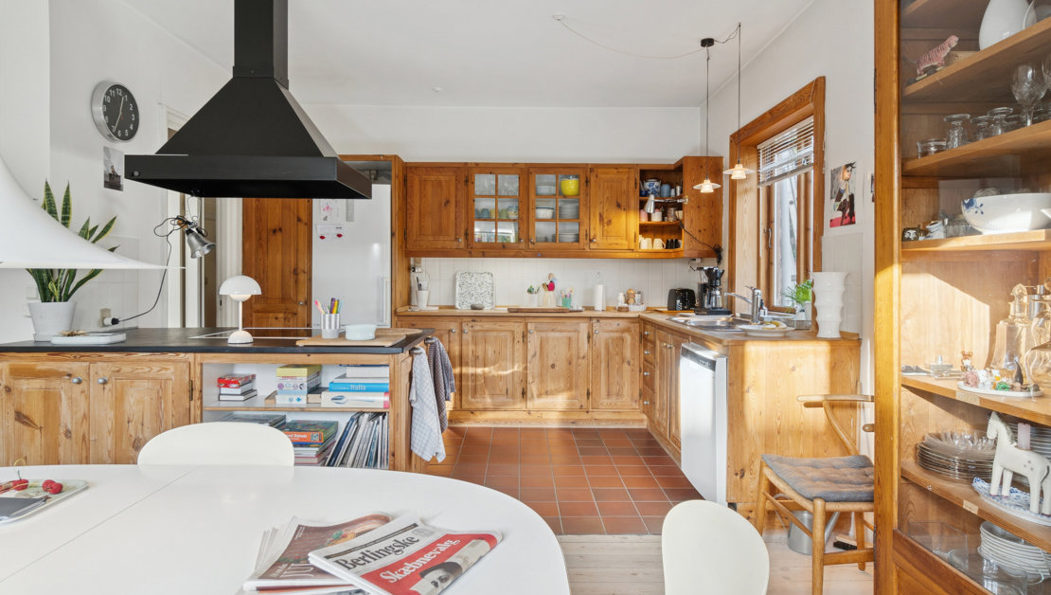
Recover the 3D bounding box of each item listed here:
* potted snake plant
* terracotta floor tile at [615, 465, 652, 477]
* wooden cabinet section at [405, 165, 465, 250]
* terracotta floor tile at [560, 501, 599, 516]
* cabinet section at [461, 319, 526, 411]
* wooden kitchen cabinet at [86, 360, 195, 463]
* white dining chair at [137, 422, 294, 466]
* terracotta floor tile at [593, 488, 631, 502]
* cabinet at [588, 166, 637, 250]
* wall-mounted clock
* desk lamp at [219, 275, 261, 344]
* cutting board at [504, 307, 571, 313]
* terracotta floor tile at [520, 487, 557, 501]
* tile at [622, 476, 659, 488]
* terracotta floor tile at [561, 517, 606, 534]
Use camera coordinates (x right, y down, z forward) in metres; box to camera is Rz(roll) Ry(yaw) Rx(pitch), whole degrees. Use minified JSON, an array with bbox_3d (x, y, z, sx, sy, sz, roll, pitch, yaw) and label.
[{"bbox_3d":[-2.128,-0.171,2.600,0.360,0.710,0.300,0,3,-1],"label":"potted snake plant"},{"bbox_3d":[0.670,1.074,3.441,0.198,0.012,0.190,0,3,-1],"label":"terracotta floor tile"},{"bbox_3d":[-0.746,-0.745,4.740,0.485,0.690,0.320,0,2,0],"label":"wooden cabinet section"},{"bbox_3d":[0.277,1.112,2.895,0.199,0.015,0.192,0,2,0],"label":"terracotta floor tile"},{"bbox_3d":[-0.262,0.516,4.615,0.505,0.700,0.550,0,2,0],"label":"cabinet section"},{"bbox_3d":[-1.675,0.647,2.690,0.450,0.790,0.560,0,3,-1],"label":"wooden kitchen cabinet"},{"bbox_3d":[-0.871,0.766,1.343,0.490,0.800,0.520,0,2,0],"label":"white dining chair"},{"bbox_3d":[0.481,1.106,3.090,0.199,0.015,0.192,0,2,0],"label":"terracotta floor tile"},{"bbox_3d":[0.728,-0.752,4.808,0.396,0.701,0.330,0,2,0],"label":"cabinet"},{"bbox_3d":[-2.265,-1.025,3.070,0.055,0.300,0.300,0,3,-1],"label":"wall-mounted clock"},{"bbox_3d":[-1.256,0.046,2.440,0.164,0.298,0.164,0,2,0],"label":"desk lamp"},{"bbox_3d":[0.112,0.108,4.746,0.518,0.032,0.250,0,2,0],"label":"cutting board"},{"bbox_3d":[0.070,1.094,3.054,0.196,0.014,0.194,0,2,0],"label":"terracotta floor tile"},{"bbox_3d":[0.674,1.086,3.239,0.196,0.014,0.194,0,2,0],"label":"tile"},{"bbox_3d":[0.276,1.109,2.687,0.196,0.014,0.194,0,2,0],"label":"terracotta floor tile"}]

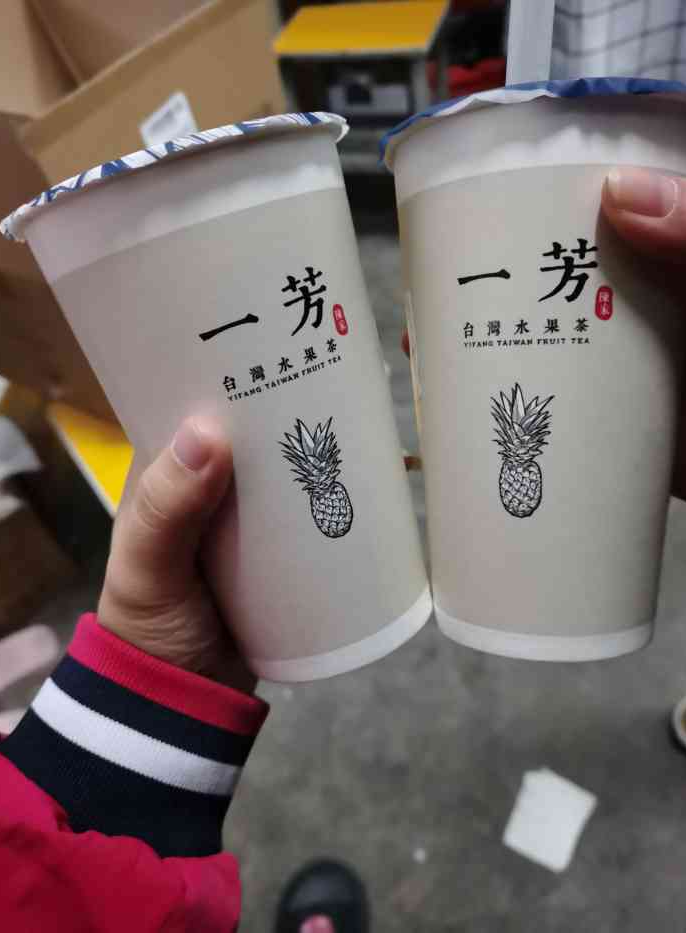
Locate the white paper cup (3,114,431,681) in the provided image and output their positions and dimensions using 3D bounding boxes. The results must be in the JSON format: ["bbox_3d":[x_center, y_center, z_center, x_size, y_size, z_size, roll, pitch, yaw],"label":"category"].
[{"bbox_3d":[-0.022,-0.013,0.201,0.091,0.135,0.091,-17,15,5],"label":"white paper cup"}]

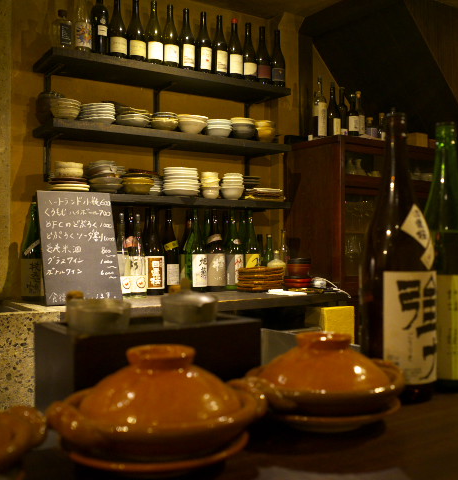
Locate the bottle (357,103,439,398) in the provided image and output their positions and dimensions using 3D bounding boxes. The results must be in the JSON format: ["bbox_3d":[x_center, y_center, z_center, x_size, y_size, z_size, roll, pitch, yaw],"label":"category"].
[{"bbox_3d":[0.239,0.019,0.797,0.105,0.400,0.105,0,0,0],"label":"bottle"}]

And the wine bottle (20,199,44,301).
[{"bbox_3d":[-0.808,0.051,2.325,0.105,0.398,0.105,0,-1,-27],"label":"wine bottle"}]

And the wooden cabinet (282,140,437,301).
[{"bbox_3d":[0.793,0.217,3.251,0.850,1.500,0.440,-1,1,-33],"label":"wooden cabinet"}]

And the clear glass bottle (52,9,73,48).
[{"bbox_3d":[-0.668,-0.840,2.260,0.078,0.175,0.075,0,1,-20],"label":"clear glass bottle"}]

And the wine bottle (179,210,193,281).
[{"bbox_3d":[-0.192,0.051,2.720,0.103,0.395,0.103,0,0,-22],"label":"wine bottle"}]

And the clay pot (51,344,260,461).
[{"bbox_3d":[-0.066,0.160,0.577,0.228,0.095,0.185,0,0,-24],"label":"clay pot"}]

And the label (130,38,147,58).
[{"bbox_3d":[-0.389,-0.819,2.401,0.069,0.065,0.020,0,1,-16],"label":"label"}]

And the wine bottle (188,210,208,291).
[{"bbox_3d":[-0.152,0.037,2.580,0.105,0.395,0.105,0,1,0],"label":"wine bottle"}]

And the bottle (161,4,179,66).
[{"bbox_3d":[-0.263,-0.905,2.513,0.077,0.298,0.077,0,1,-12],"label":"bottle"}]

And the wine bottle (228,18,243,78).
[{"bbox_3d":[0.032,-0.939,2.768,0.081,0.299,0.081,0,0,0],"label":"wine bottle"}]

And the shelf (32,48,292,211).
[{"bbox_3d":[-0.268,-0.458,2.633,1.187,0.602,0.299,-1,1,-33],"label":"shelf"}]

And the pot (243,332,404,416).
[{"bbox_3d":[0.116,0.159,0.685,0.194,0.090,0.207,0,-1,0],"label":"pot"}]

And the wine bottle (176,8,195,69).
[{"bbox_3d":[-0.198,-0.937,2.637,0.081,0.299,0.081,0,0,-25],"label":"wine bottle"}]

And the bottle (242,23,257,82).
[{"bbox_3d":[0.096,-0.909,2.738,0.077,0.298,0.077,0,1,-6],"label":"bottle"}]

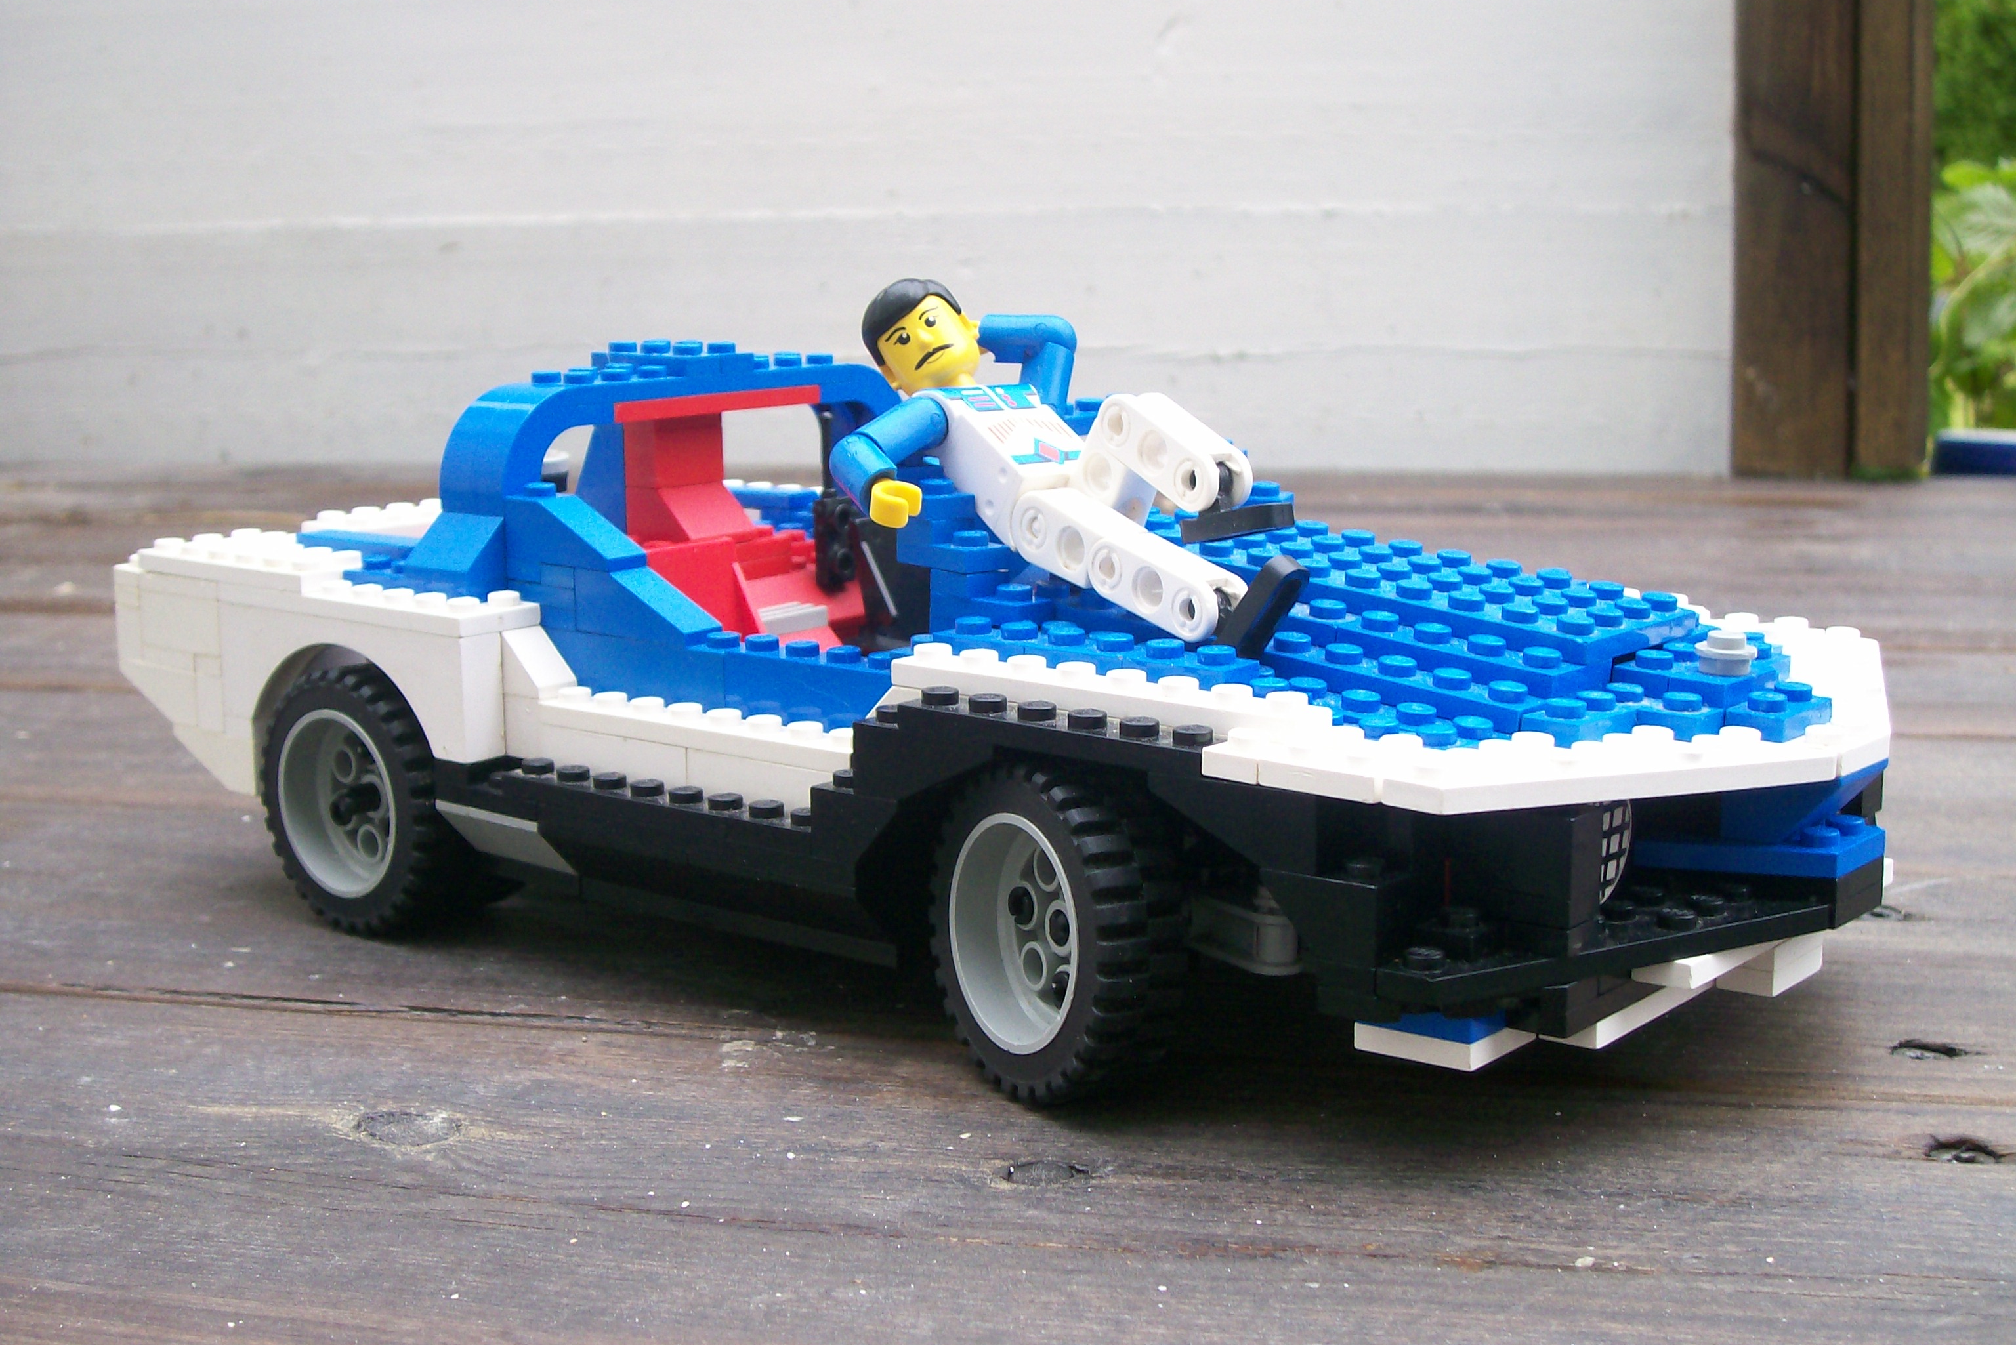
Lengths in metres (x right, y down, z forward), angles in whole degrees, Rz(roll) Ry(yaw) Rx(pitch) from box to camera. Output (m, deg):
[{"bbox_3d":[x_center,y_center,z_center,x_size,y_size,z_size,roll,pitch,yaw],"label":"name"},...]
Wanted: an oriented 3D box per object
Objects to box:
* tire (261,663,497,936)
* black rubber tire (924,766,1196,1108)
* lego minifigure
[{"bbox_3d":[-0.104,0.020,0.426,0.043,0.043,0.014,7,12,39],"label":"tire"},{"bbox_3d":[0.006,0.033,0.340,0.014,0.043,0.043,-2,9,-32],"label":"black rubber tire"},{"bbox_3d":[0.008,-0.029,0.372,0.041,0.036,0.088,-10,49,-40],"label":"lego minifigure"}]

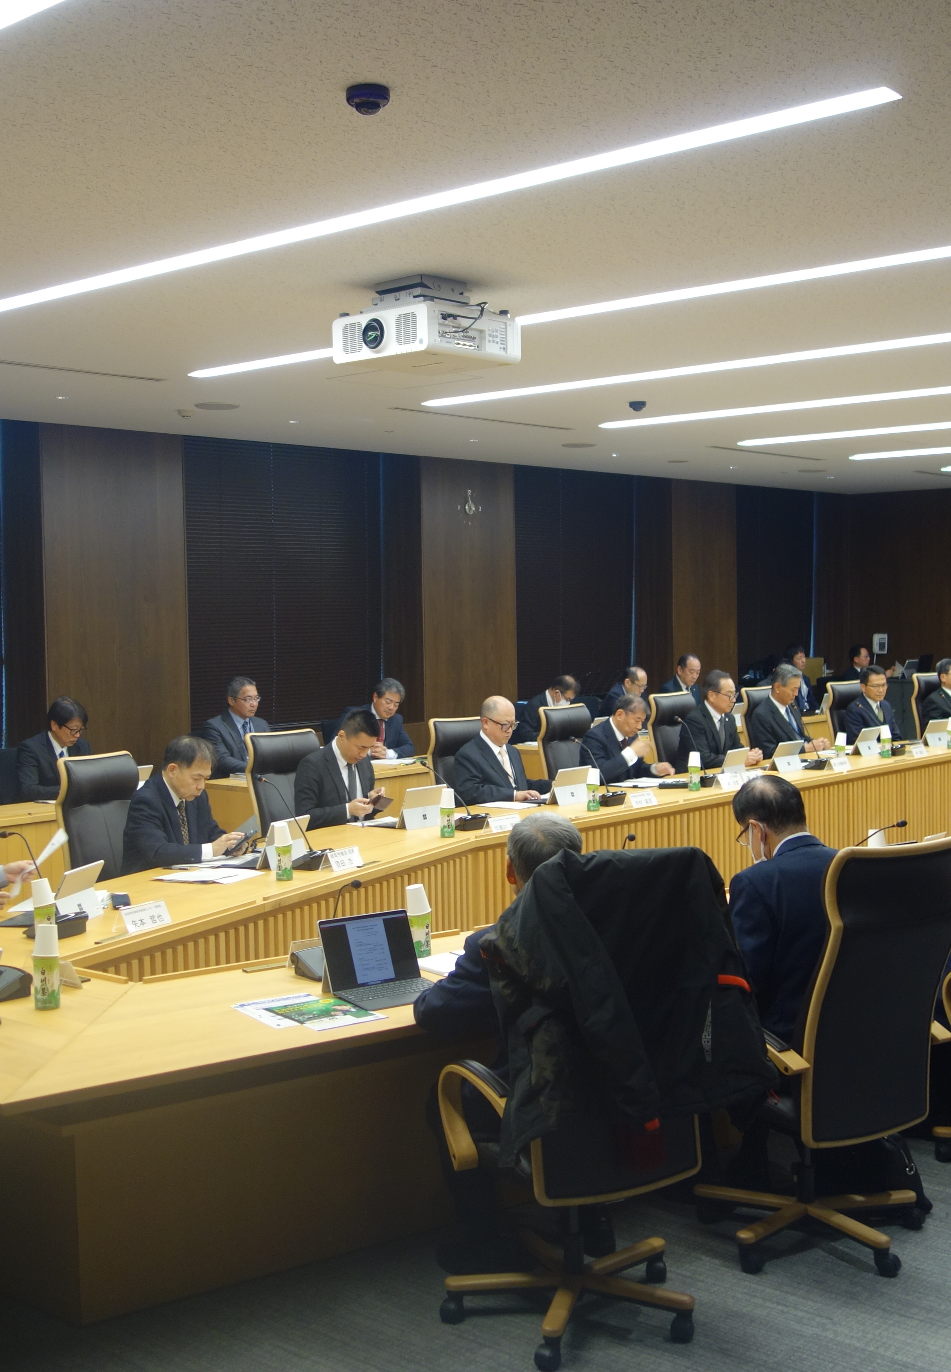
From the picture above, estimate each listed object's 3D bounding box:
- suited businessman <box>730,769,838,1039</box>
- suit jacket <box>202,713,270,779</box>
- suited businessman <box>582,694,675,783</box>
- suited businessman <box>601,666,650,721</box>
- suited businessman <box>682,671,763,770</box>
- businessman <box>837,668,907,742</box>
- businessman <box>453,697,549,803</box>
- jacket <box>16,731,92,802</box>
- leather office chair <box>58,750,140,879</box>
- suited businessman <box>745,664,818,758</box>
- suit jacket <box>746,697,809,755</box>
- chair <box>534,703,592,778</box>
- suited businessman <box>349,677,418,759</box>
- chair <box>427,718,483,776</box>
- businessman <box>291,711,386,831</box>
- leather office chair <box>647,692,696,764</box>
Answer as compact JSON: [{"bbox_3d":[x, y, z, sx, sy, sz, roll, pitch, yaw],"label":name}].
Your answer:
[{"bbox_3d":[0.813,0.897,4.660,0.550,1.275,0.780,-3,4,-33],"label":"suited businessman"},{"bbox_3d":[-1.537,0.489,10.458,0.420,0.650,0.500,2,4,44],"label":"suit jacket"},{"bbox_3d":[0.956,0.674,9.829,0.760,1.230,0.520,2,4,41],"label":"suited businessman"},{"bbox_3d":[1.433,0.442,13.654,0.780,1.270,0.520,2,4,41],"label":"suited businessman"},{"bbox_3d":[1.728,0.563,10.442,0.560,1.305,0.800,-4,4,-43],"label":"suited businessman"},{"bbox_3d":[3.069,0.508,11.924,0.520,1.270,0.780,-3,3,-30],"label":"businessman"},{"bbox_3d":[0.222,0.710,8.800,0.740,1.280,0.520,2,4,41],"label":"businessman"},{"bbox_3d":[-2.435,0.570,9.353,0.460,0.620,0.500,1,4,38],"label":"jacket"},{"bbox_3d":[-1.415,0.891,6.886,0.670,1.150,0.650,1,3,26],"label":"leather office chair"},{"bbox_3d":[2.408,0.519,11.674,0.520,1.320,0.740,-4,4,-45],"label":"suited businessman"},{"bbox_3d":[2.154,0.398,11.103,0.450,0.660,0.500,2,4,41],"label":"suit jacket"},{"bbox_3d":[0.770,0.697,10.154,0.650,1.130,0.660,2,4,41],"label":"chair"},{"bbox_3d":[-0.564,0.580,11.346,0.520,1.290,0.780,-3,4,-40],"label":"suited businessman"},{"bbox_3d":[0.165,0.752,8.895,0.680,1.130,0.640,2,4,41],"label":"chair"},{"bbox_3d":[-0.626,0.757,7.951,0.760,1.280,0.520,2,4,40],"label":"businessman"},{"bbox_3d":[1.557,0.633,10.675,0.680,1.145,0.640,2,4,41],"label":"leather office chair"}]

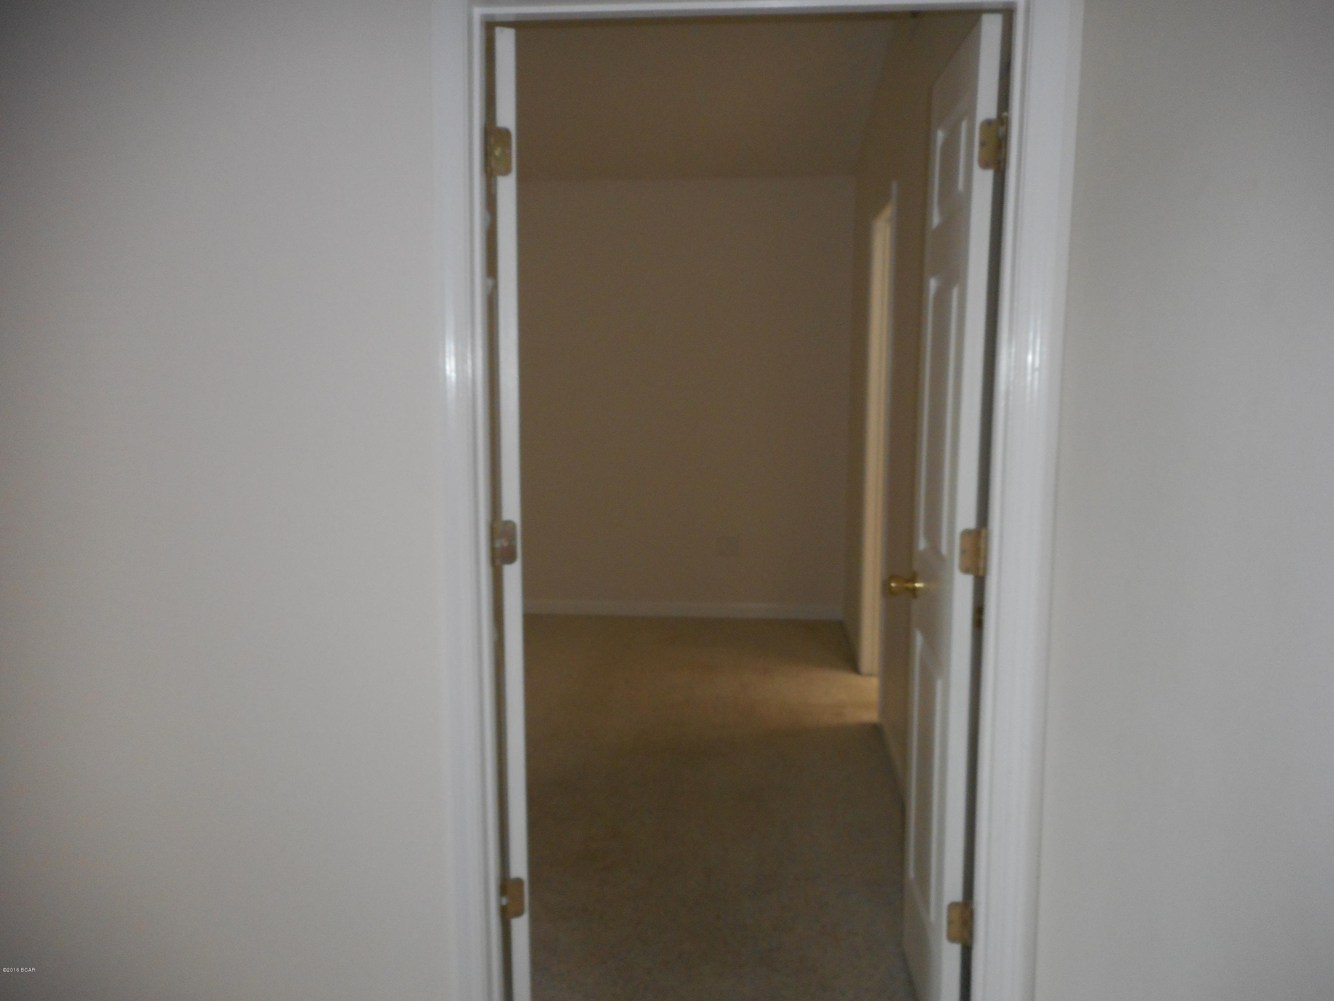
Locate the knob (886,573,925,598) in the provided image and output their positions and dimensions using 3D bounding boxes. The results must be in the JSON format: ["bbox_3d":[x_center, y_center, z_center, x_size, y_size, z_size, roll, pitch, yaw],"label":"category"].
[{"bbox_3d":[0.538,0.193,2.190,0.068,0.060,0.060,1,7,4],"label":"knob"}]

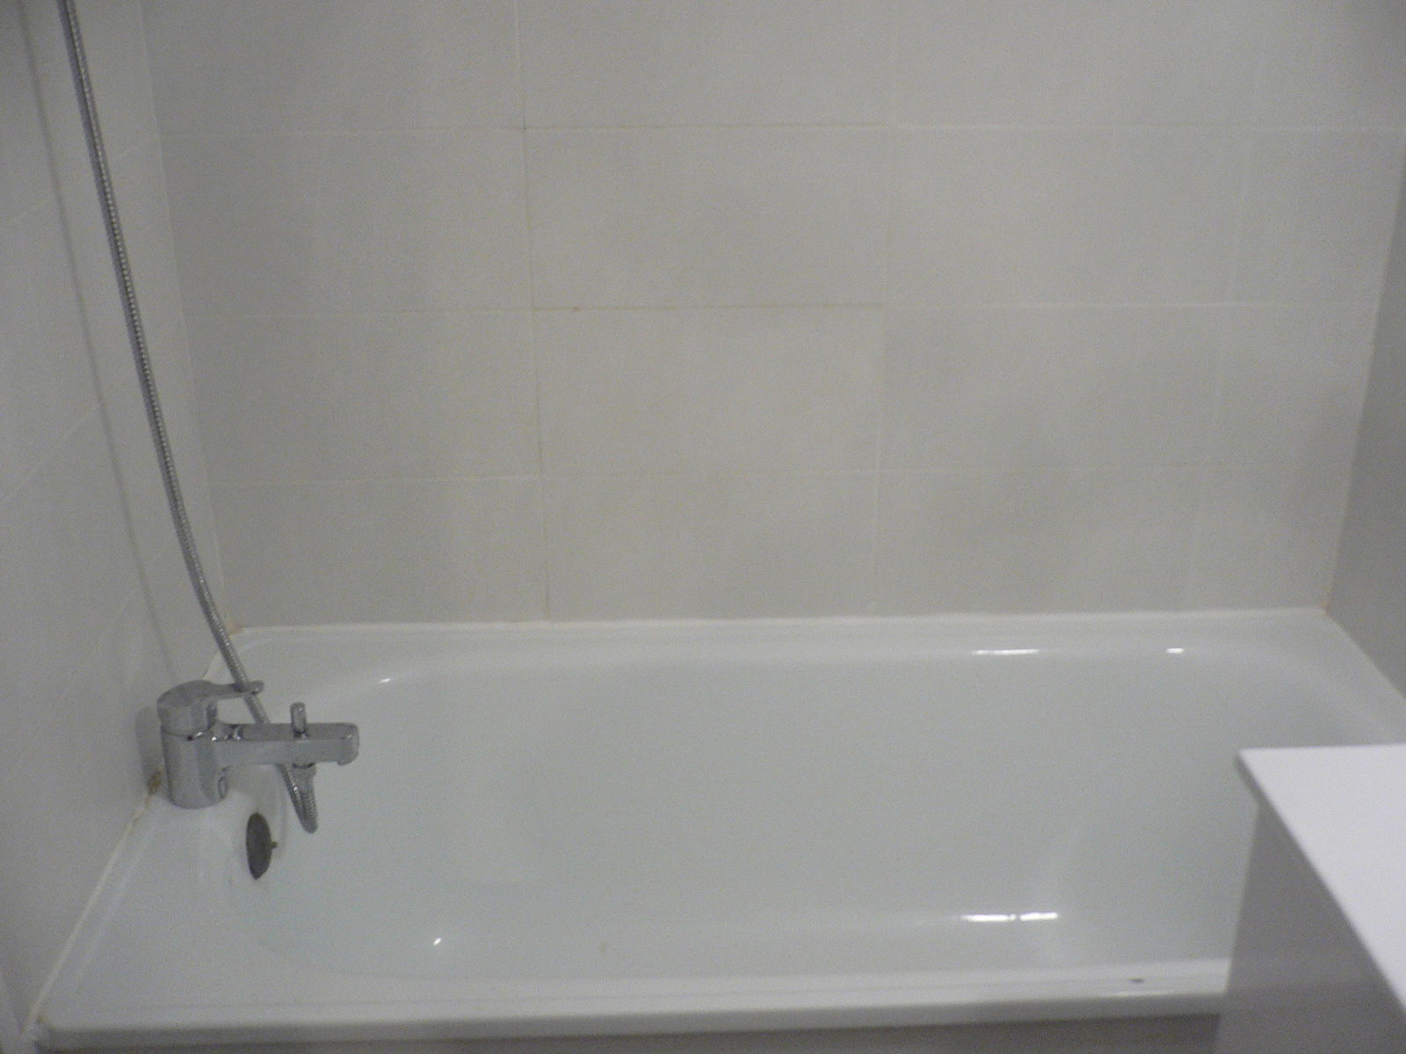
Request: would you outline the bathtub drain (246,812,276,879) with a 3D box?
[{"bbox_3d":[-0.450,0.325,1.450,0.018,0.069,0.069,-1,23,-2],"label":"bathtub drain"}]

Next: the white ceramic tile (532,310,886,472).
[{"bbox_3d":[0.008,-0.157,1.667,0.397,0.197,0.010,-1,23,-2],"label":"white ceramic tile"}]

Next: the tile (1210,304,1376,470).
[{"bbox_3d":[0.697,-0.169,1.690,0.177,0.197,0.010,-1,23,-2],"label":"tile"}]

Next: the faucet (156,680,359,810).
[{"bbox_3d":[-0.438,0.214,1.403,0.196,0.122,0.060,-1,23,-2],"label":"faucet"}]

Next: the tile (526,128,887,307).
[{"bbox_3d":[0.007,-0.341,1.588,0.397,0.197,0.010,-1,23,-2],"label":"tile"}]

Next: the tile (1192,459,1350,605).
[{"bbox_3d":[0.698,0.013,1.768,0.177,0.193,0.010,-1,23,-2],"label":"tile"}]

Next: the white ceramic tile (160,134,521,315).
[{"bbox_3d":[-0.388,-0.334,1.575,0.387,0.197,0.010,-1,23,-2],"label":"white ceramic tile"}]

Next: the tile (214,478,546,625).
[{"bbox_3d":[-0.387,0.031,1.732,0.387,0.193,0.010,-1,23,-2],"label":"tile"}]

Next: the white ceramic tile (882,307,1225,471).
[{"bbox_3d":[0.407,-0.164,1.680,0.397,0.197,0.010,-1,23,-2],"label":"white ceramic tile"}]

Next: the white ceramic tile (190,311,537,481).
[{"bbox_3d":[-0.388,-0.151,1.654,0.387,0.197,0.010,-1,23,-2],"label":"white ceramic tile"}]

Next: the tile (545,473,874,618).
[{"bbox_3d":[0.008,0.025,1.745,0.397,0.193,0.010,-1,23,-2],"label":"tile"}]

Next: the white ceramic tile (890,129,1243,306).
[{"bbox_3d":[0.407,-0.348,1.601,0.397,0.197,0.010,-1,23,-2],"label":"white ceramic tile"}]

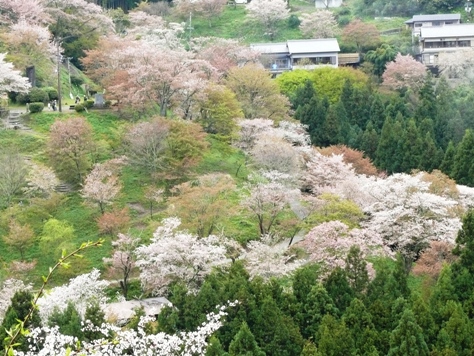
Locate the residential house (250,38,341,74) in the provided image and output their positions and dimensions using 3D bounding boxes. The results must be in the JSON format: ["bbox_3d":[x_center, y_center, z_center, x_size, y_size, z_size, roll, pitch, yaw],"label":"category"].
[{"bbox_3d":[9.836,-20.429,258.000,14.300,6.000,7.000,-3,11,-14],"label":"residential house"}]

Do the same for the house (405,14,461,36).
[{"bbox_3d":[35.803,-27.562,281.000,10.200,5.200,7.000,-2,11,-12],"label":"house"}]

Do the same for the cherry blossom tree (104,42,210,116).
[{"bbox_3d":[-11.760,-14.570,227.000,15.370,10.620,14.140,0,6,0],"label":"cherry blossom tree"}]

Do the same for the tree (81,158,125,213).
[{"bbox_3d":[-17.880,1.000,204.000,5.730,6.960,5.270,0,6,0],"label":"tree"}]

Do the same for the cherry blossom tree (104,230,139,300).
[{"bbox_3d":[-15.641,11.747,206.000,4.800,8.600,4.800,0,11,0],"label":"cherry blossom tree"}]

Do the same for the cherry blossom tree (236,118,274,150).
[{"bbox_3d":[2.630,-6.110,218.000,5.290,4.550,4.870,0,6,0],"label":"cherry blossom tree"}]

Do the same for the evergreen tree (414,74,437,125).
[{"bbox_3d":[31.330,-12.800,255.000,3.800,8.600,3.800,0,9,0],"label":"evergreen tree"}]

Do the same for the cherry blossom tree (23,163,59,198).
[{"bbox_3d":[-26.510,0.340,207.000,4.760,4.710,4.380,0,6,0],"label":"cherry blossom tree"}]

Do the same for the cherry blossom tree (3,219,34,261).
[{"bbox_3d":[-30.331,8.607,213.000,4.400,5.700,4.400,0,11,0],"label":"cherry blossom tree"}]

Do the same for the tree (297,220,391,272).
[{"bbox_3d":[14.437,9.557,208.000,12.500,7.400,10.500,0,11,0],"label":"tree"}]

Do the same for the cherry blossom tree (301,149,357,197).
[{"bbox_3d":[12.480,-0.470,207.000,7.140,6.280,6.570,0,6,0],"label":"cherry blossom tree"}]

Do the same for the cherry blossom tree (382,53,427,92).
[{"bbox_3d":[29.260,-18.250,268.000,7.600,7.200,7.200,0,9,0],"label":"cherry blossom tree"}]

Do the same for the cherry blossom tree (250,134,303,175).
[{"bbox_3d":[5.869,-3.343,228.000,7.600,6.100,7.300,0,11,0],"label":"cherry blossom tree"}]

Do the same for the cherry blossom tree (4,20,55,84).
[{"bbox_3d":[-33.020,-19.880,243.000,8.070,9.830,7.420,0,6,0],"label":"cherry blossom tree"}]

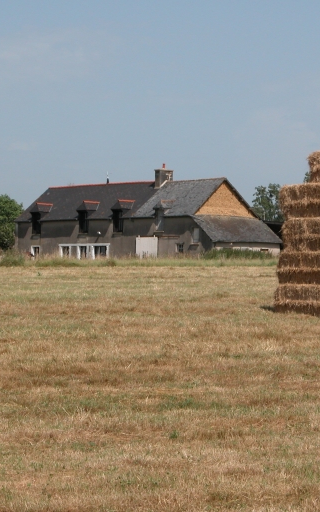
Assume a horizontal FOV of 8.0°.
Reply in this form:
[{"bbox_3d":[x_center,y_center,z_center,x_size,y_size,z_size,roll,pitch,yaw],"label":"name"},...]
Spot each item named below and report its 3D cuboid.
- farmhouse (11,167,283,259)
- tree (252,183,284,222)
[{"bbox_3d":[-1.850,-4.100,219.400,7.400,8.800,36.500,0,0,-32],"label":"farmhouse"},{"bbox_3d":[13.200,-4.200,275.000,5.200,9.300,5.200,0,0,0],"label":"tree"}]

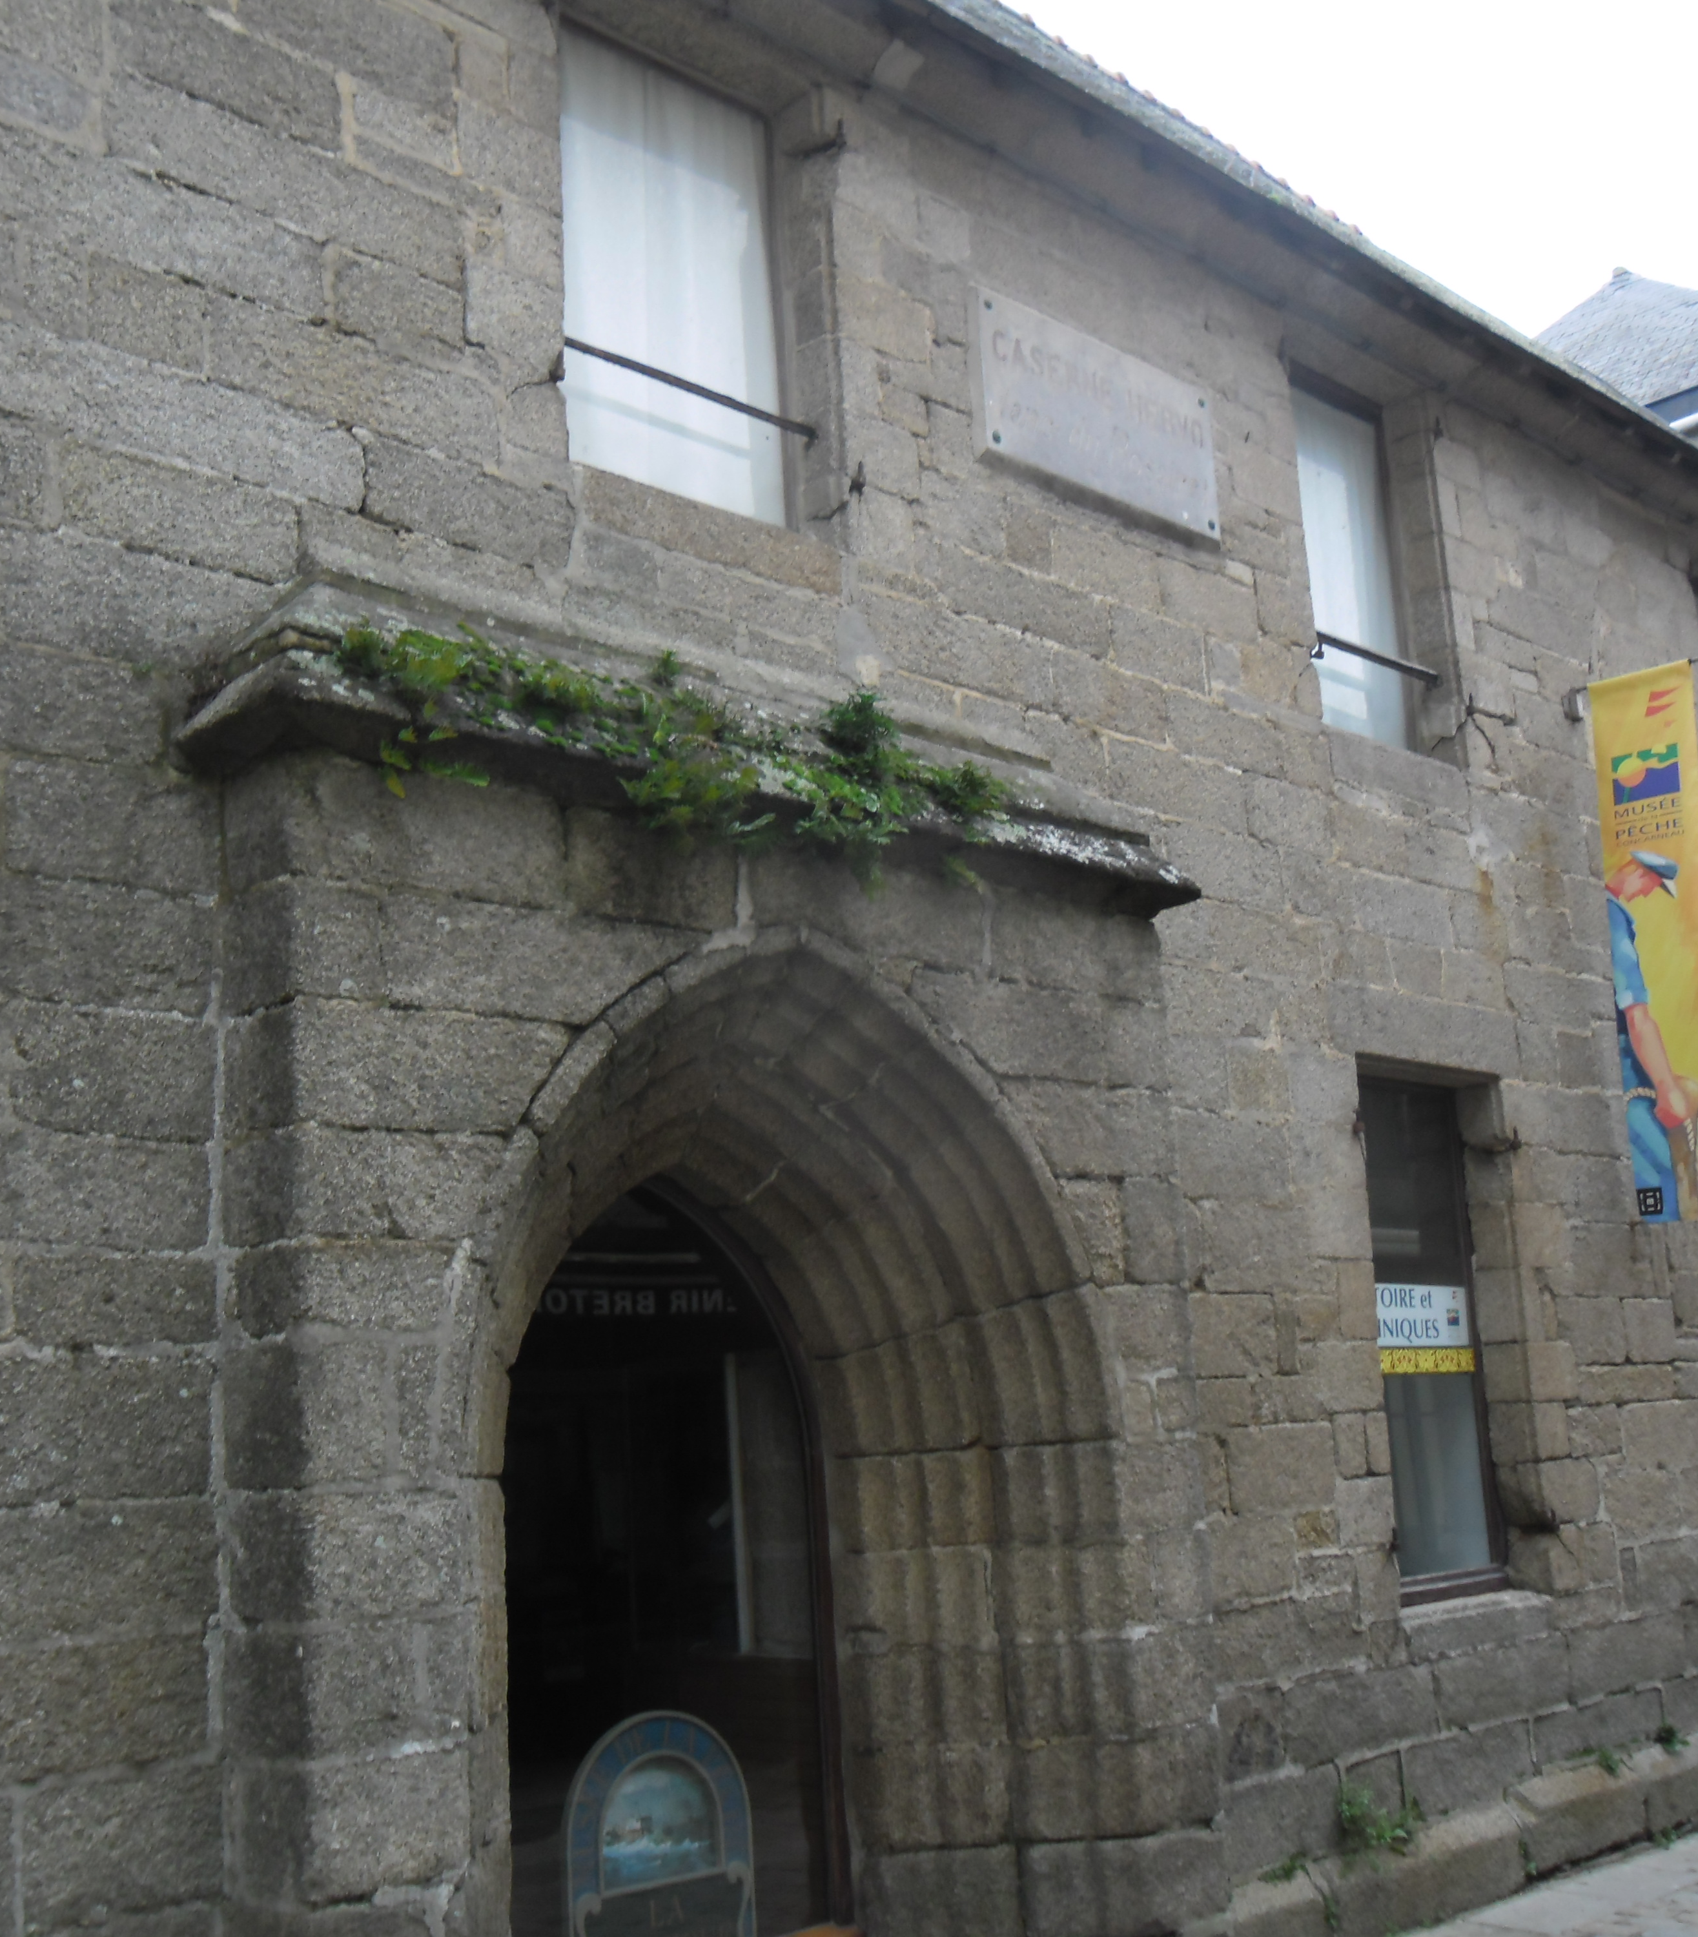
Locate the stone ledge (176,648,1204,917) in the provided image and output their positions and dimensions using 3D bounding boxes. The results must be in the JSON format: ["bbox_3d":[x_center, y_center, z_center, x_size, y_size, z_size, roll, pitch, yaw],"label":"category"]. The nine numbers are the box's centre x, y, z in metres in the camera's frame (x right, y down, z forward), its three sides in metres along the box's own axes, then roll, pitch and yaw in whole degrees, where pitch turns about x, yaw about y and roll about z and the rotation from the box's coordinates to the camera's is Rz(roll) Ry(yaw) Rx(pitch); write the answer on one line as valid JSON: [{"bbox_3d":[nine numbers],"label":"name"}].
[{"bbox_3d":[-0.208,-0.421,6.479,0.450,0.240,3.360,-14,-16,42],"label":"stone ledge"}]

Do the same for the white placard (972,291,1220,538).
[{"bbox_3d":[0.792,-1.722,7.534,0.060,0.520,1.170,-12,-14,43],"label":"white placard"}]

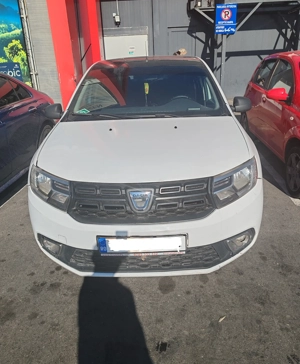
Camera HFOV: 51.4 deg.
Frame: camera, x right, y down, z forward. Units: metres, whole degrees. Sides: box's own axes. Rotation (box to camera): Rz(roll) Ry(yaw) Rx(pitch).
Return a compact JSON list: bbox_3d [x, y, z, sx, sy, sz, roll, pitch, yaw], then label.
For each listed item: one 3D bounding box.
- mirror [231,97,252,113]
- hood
[{"bbox_3d":[0.870,-0.738,2.972,0.200,0.145,0.130,-1,21,2],"label":"mirror"},{"bbox_3d":[-0.046,-0.260,2.260,1.500,0.260,1.000,-1,21,2],"label":"hood"}]

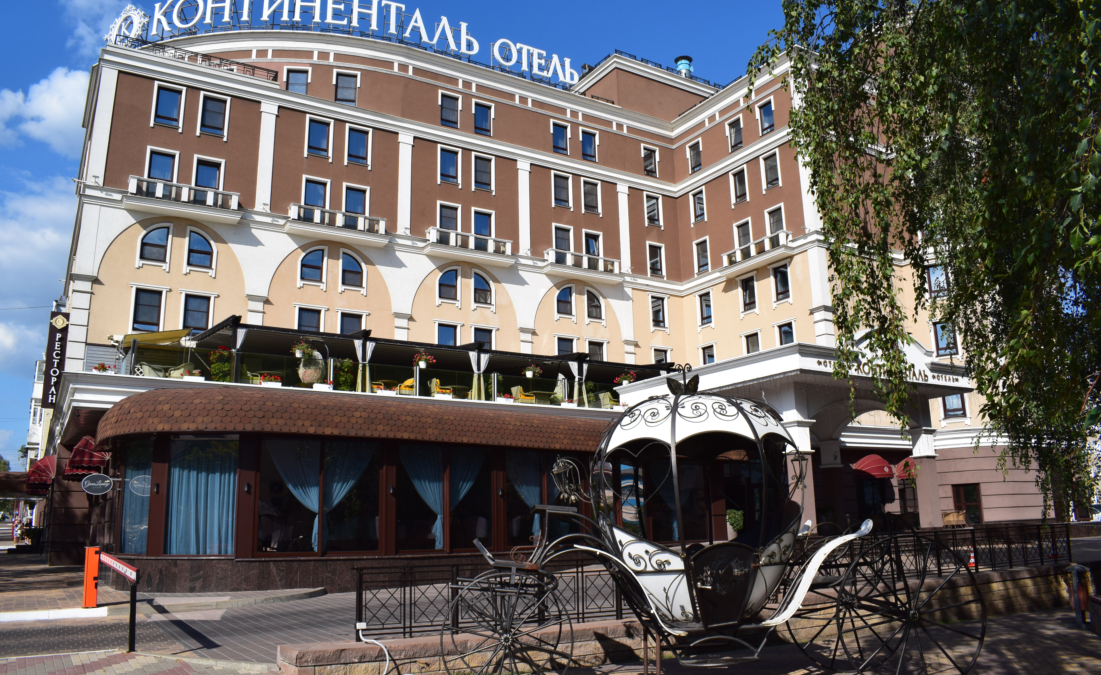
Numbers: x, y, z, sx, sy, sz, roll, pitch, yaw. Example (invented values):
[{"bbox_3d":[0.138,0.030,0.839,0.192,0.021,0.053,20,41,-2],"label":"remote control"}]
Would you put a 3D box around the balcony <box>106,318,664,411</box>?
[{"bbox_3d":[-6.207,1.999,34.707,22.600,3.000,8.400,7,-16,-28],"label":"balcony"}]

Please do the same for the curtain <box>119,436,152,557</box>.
[{"bbox_3d":[-10.297,3.946,20.534,1.450,2.700,0.150,-12,-18,38],"label":"curtain"}]

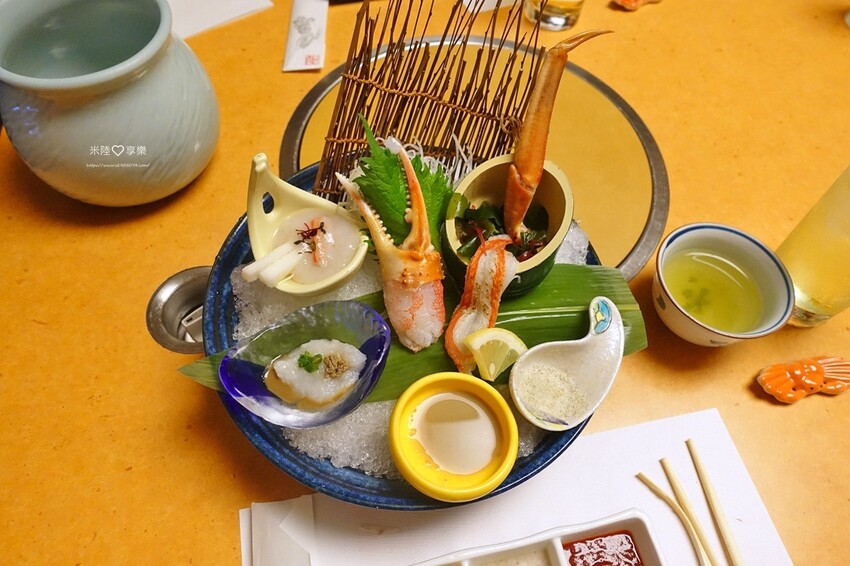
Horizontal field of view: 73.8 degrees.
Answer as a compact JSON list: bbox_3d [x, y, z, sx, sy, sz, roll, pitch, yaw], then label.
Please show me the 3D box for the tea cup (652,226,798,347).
[{"bbox_3d":[0.191,0.009,0.385,0.087,0.051,0.087,6,58,0],"label":"tea cup"}]

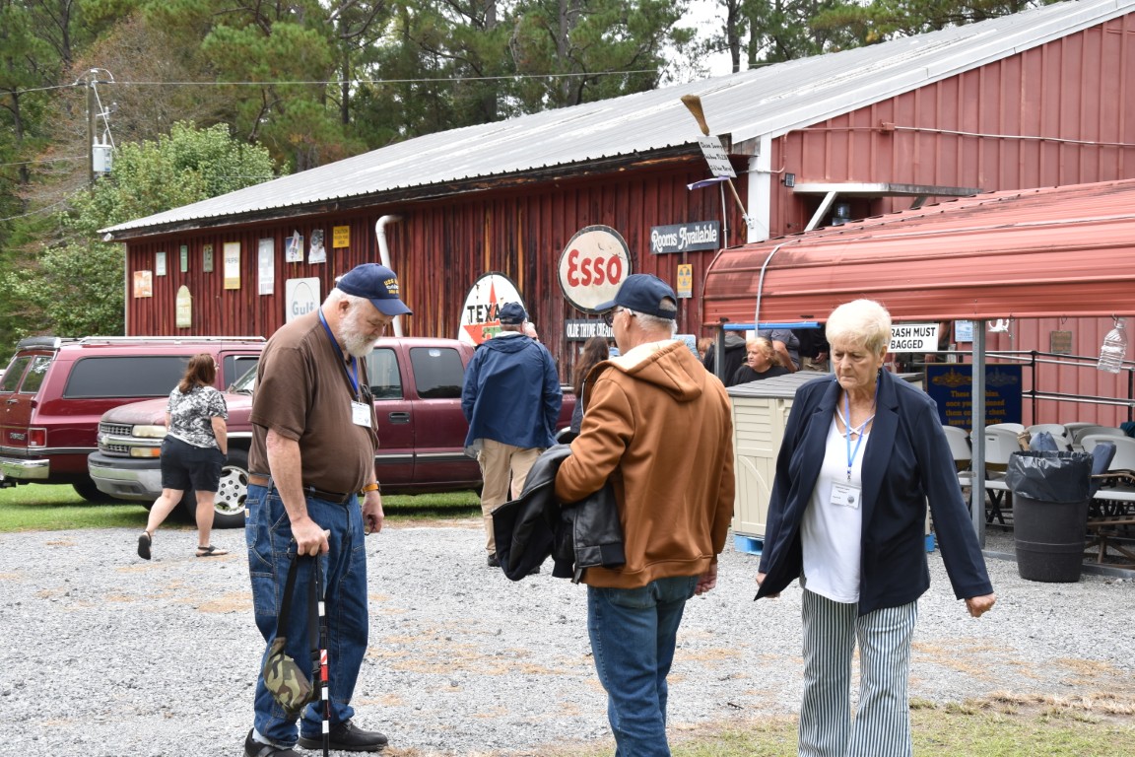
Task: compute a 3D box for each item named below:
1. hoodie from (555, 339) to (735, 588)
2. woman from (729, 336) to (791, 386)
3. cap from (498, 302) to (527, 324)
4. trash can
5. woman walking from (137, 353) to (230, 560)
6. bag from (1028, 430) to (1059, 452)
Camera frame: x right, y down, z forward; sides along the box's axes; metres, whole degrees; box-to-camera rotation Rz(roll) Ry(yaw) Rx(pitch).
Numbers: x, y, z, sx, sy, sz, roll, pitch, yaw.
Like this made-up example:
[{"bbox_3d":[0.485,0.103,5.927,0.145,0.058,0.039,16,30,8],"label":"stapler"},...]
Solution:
[{"bbox_3d":[0.255,0.285,5.970,0.570,0.820,0.430,0,1,-34],"label":"hoodie"},{"bbox_3d":[1.508,0.471,14.011,0.480,1.580,0.320,0,1,25],"label":"woman"},{"bbox_3d":[-0.379,-0.454,12.450,0.180,0.145,0.265,1,1,27],"label":"cap"},{"bbox_3d":[3.389,0.960,12.600,0.580,0.880,0.580,0,1,0],"label":"trash can"},{"bbox_3d":[-3.019,0.603,14.100,0.560,1.600,0.600,1,1,30],"label":"woman walking"},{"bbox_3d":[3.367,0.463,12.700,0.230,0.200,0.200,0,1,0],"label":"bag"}]

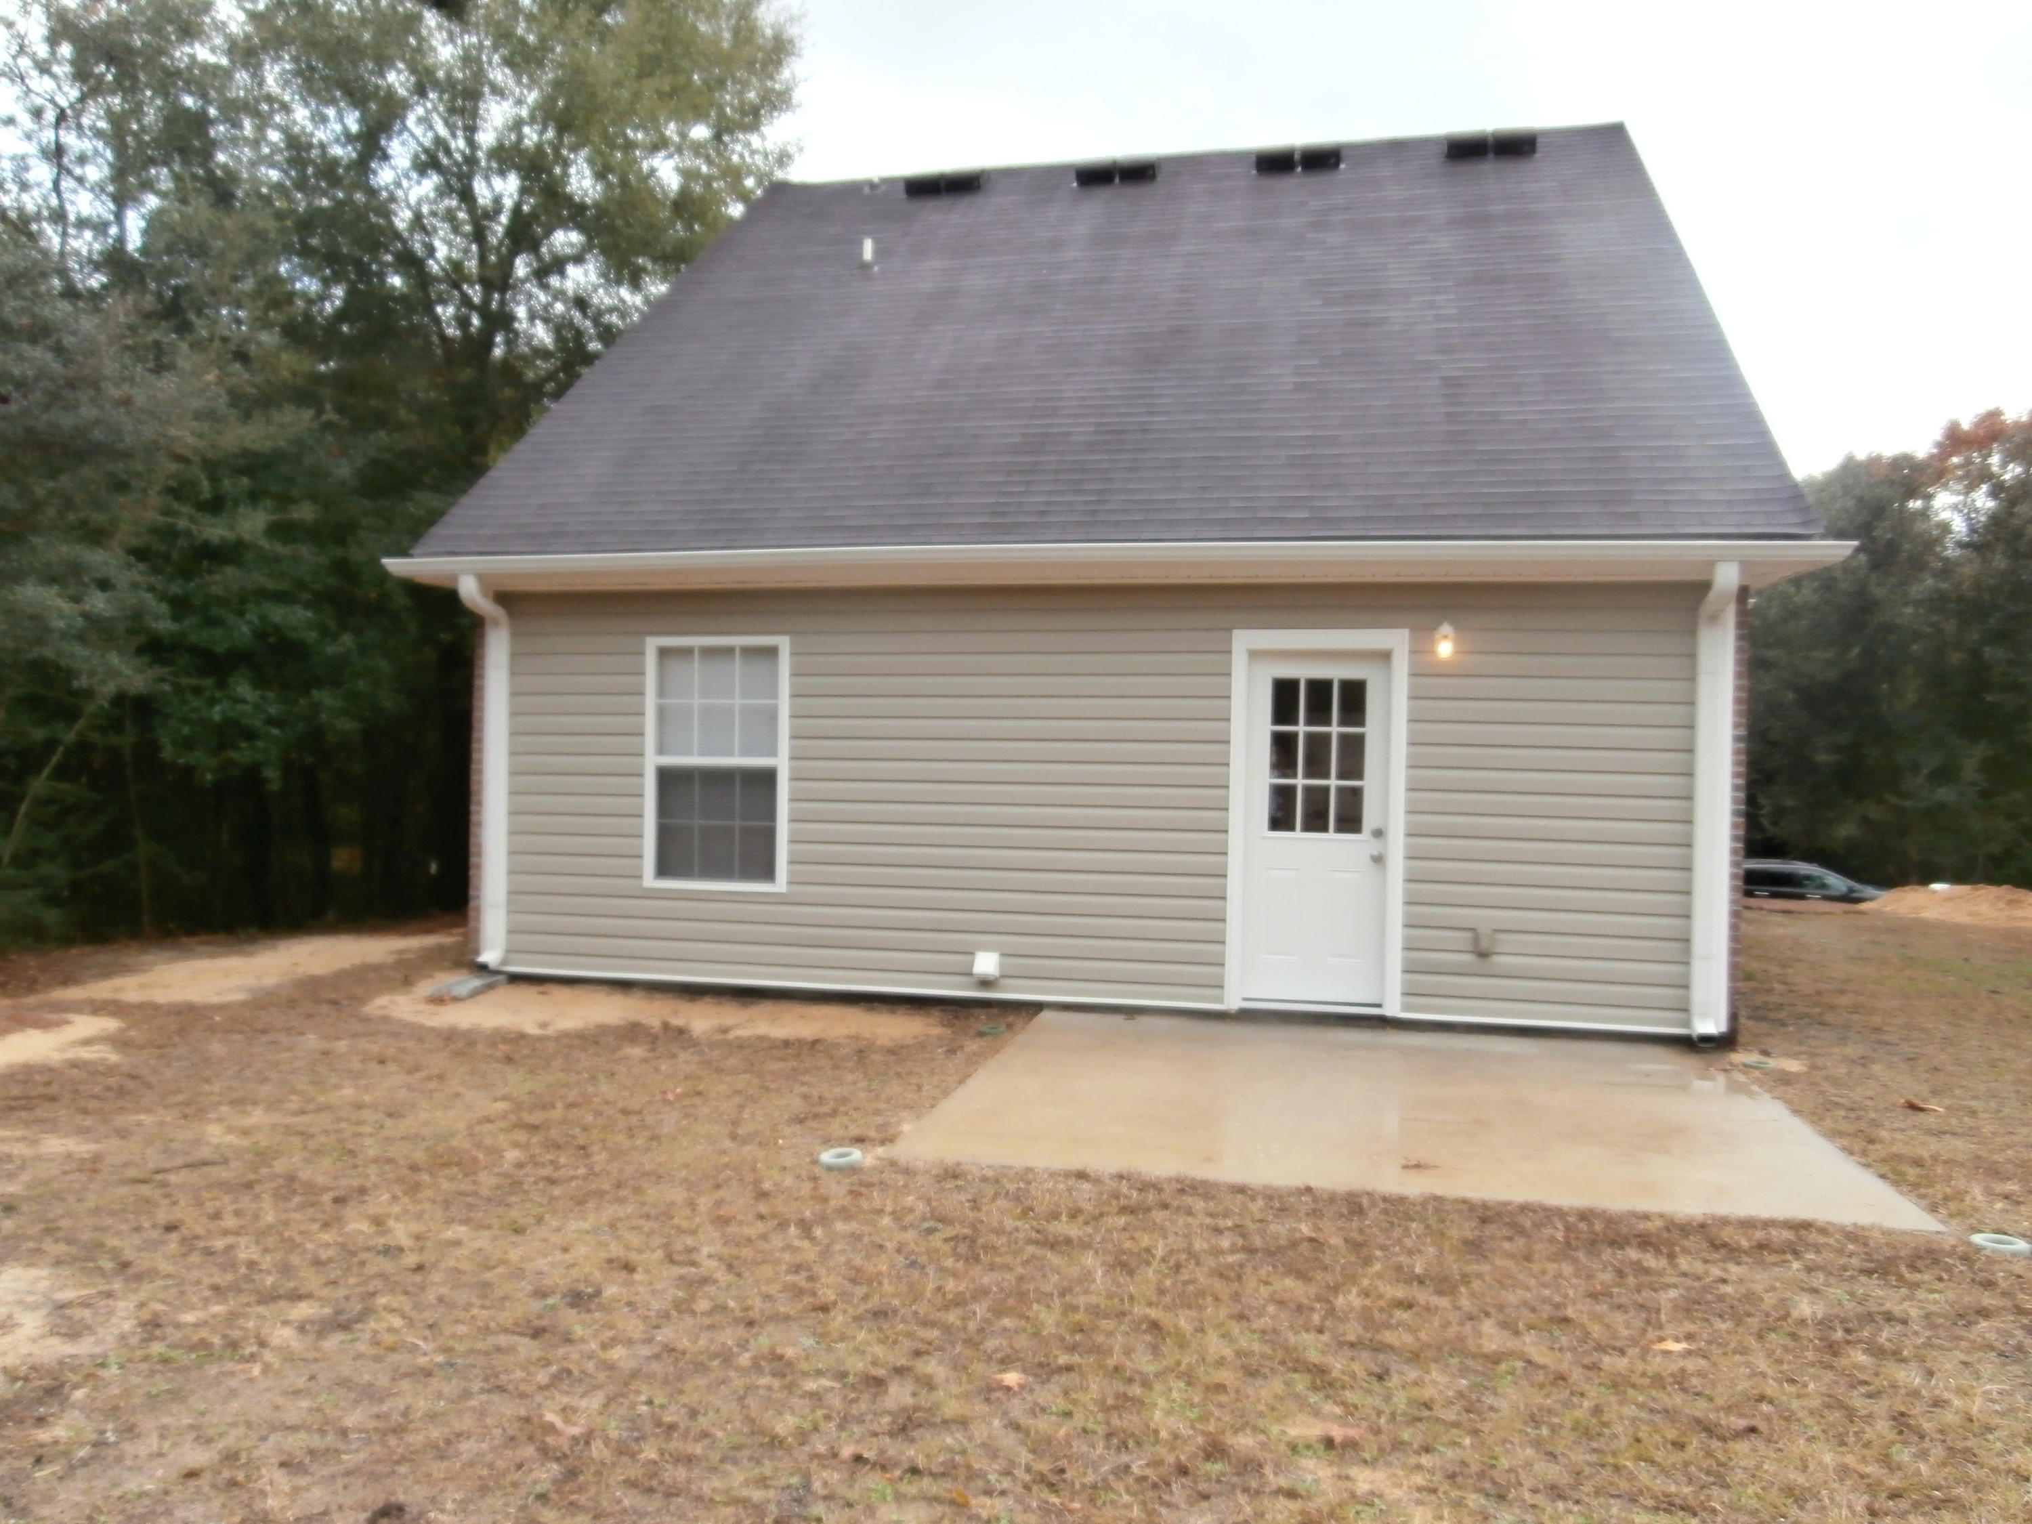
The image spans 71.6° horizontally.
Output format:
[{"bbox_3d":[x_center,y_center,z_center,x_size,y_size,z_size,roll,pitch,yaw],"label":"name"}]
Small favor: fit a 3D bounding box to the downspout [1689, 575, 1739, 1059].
[{"bbox_3d":[3.637,0.236,7.333,0.106,2.505,0.353,1,1,12],"label":"downspout"}]

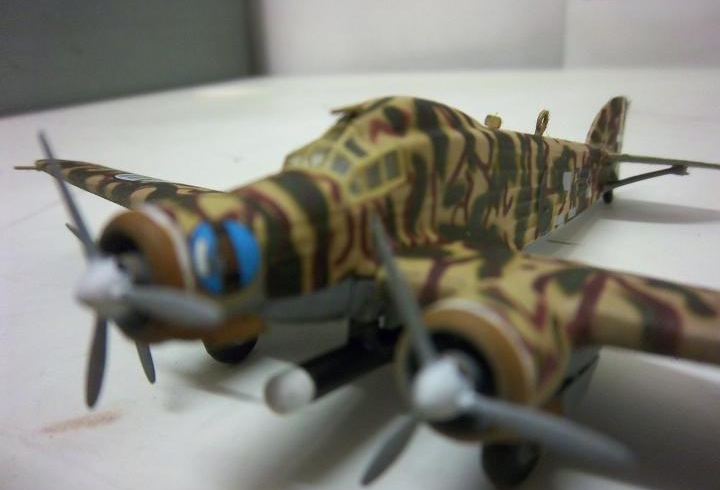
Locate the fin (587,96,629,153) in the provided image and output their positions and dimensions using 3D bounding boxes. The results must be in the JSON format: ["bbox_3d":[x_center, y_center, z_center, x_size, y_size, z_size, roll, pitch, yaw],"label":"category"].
[{"bbox_3d":[0.092,-0.044,0.216,0.004,0.021,0.043,12,19,37],"label":"fin"}]

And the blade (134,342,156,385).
[{"bbox_3d":[-0.042,0.018,0.111,0.003,0.017,0.002,-8,7,29],"label":"blade"}]

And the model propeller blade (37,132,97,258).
[{"bbox_3d":[-0.037,-0.007,0.072,0.002,0.017,0.003,-21,-10,-38],"label":"model propeller blade"}]

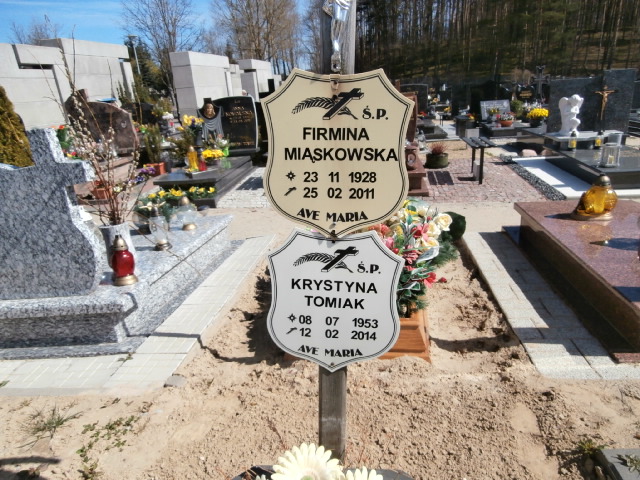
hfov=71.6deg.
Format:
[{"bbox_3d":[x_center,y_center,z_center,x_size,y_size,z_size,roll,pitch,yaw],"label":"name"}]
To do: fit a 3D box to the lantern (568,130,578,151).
[{"bbox_3d":[3.768,-1.481,6.602,0.115,0.250,0.115,0,18,8],"label":"lantern"}]

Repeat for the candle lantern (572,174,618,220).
[{"bbox_3d":[1.834,-0.282,2.911,0.245,0.285,0.245,0,18,8],"label":"candle lantern"}]

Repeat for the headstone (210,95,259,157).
[{"bbox_3d":[-1.380,-1.870,7.295,0.780,0.900,0.180,0,18,8],"label":"headstone"}]

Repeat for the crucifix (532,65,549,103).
[{"bbox_3d":[6.709,-4.762,13.500,0.440,1.080,0.120,0,18,8],"label":"crucifix"}]

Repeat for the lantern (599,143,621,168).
[{"bbox_3d":[3.335,-0.976,5.073,0.185,0.260,0.185,0,18,8],"label":"lantern"}]

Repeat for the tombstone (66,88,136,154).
[{"bbox_3d":[-3.822,-1.992,7.718,1.120,1.050,0.200,0,18,8],"label":"tombstone"}]

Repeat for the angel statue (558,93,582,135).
[{"bbox_3d":[3.900,-1.927,6.843,0.300,0.600,0.290,-14,20,-30],"label":"angel statue"}]

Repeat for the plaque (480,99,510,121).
[{"bbox_3d":[4.598,-3.394,11.587,0.730,0.530,0.100,0,3,8],"label":"plaque"}]

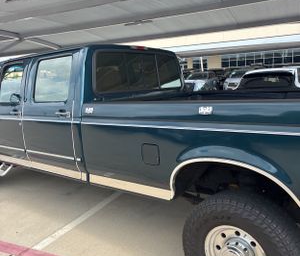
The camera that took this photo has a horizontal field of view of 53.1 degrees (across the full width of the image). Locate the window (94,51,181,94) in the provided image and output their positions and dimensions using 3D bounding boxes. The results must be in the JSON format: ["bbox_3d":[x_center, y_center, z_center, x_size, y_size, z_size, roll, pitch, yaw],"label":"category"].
[{"bbox_3d":[-0.059,-0.652,3.486,0.070,0.420,1.530,-2,7,38],"label":"window"}]

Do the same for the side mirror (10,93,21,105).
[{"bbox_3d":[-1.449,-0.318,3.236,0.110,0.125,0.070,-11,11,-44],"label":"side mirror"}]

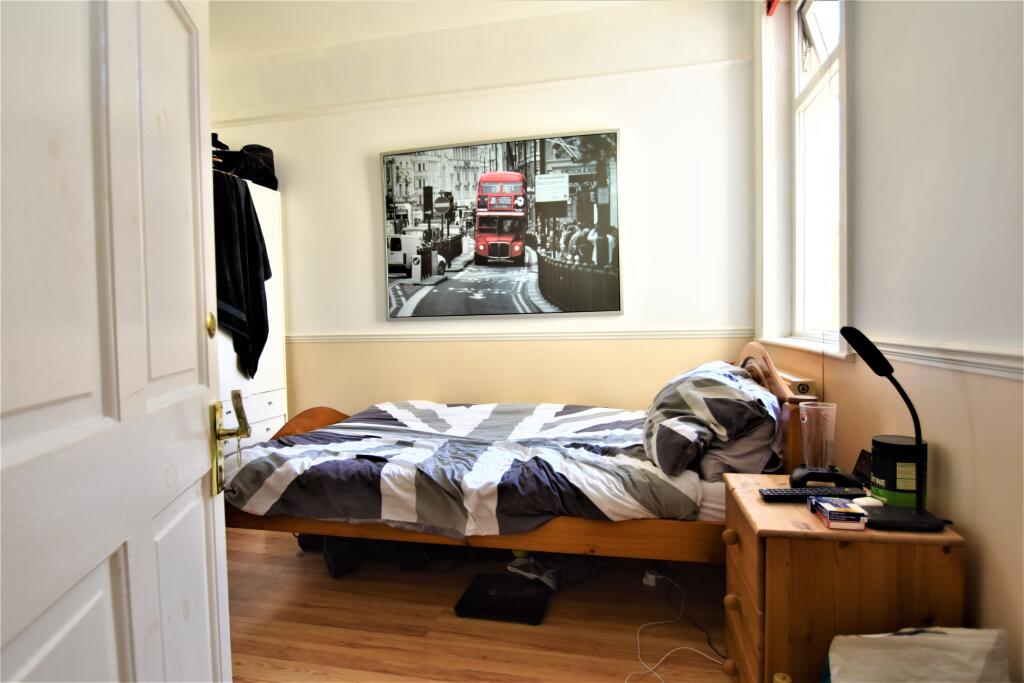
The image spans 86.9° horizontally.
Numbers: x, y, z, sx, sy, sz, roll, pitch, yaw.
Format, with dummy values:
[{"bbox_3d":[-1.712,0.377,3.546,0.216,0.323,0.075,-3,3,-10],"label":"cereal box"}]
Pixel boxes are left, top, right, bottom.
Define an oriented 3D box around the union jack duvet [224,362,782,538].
[{"bbox_3d":[-0.025,0.334,2.308,1.930,0.485,1.260,-1,2,13],"label":"union jack duvet"}]

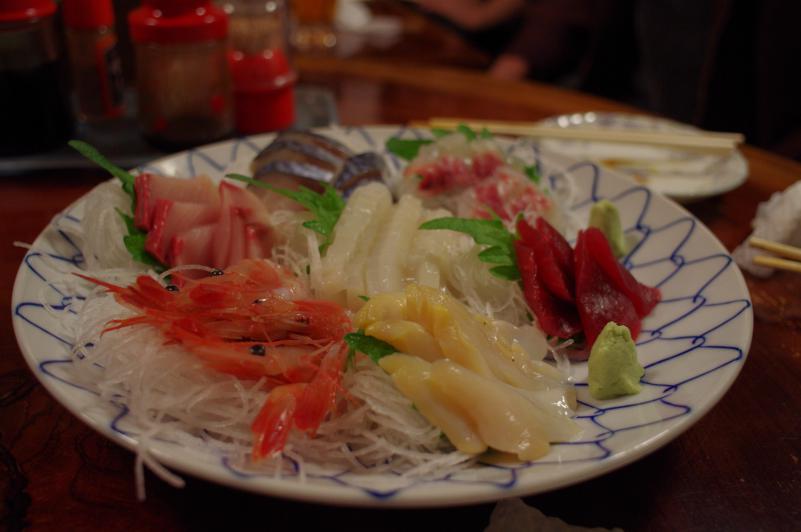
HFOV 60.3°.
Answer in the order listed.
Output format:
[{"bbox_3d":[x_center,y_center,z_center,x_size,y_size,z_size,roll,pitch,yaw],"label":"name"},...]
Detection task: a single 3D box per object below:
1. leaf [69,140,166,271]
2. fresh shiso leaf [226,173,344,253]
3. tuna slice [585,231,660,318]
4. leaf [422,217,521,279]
[{"bbox_3d":[-0.138,-0.029,0.343,0.035,0.018,0.078,-39,71,-13],"label":"leaf"},{"bbox_3d":[-0.056,-0.029,0.343,0.062,0.016,0.035,22,62,4],"label":"fresh shiso leaf"},{"bbox_3d":[0.100,0.003,0.314,0.028,0.013,0.045,-31,82,-35],"label":"tuna slice"},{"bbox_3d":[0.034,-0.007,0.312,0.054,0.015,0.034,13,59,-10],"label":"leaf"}]

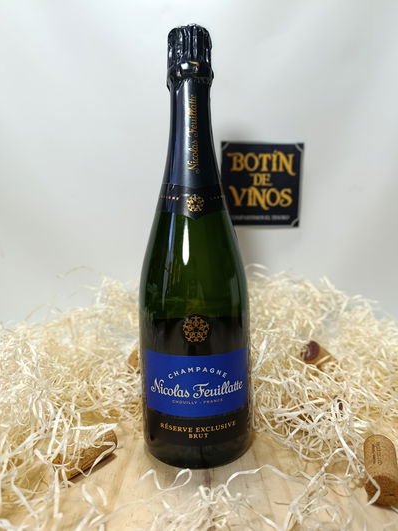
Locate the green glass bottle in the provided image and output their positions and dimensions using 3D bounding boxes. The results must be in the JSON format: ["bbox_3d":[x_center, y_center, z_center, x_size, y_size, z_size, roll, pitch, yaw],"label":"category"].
[{"bbox_3d":[-0.004,-0.021,0.281,0.087,0.325,0.087,-1,2,-2],"label":"green glass bottle"}]

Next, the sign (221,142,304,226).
[{"bbox_3d":[0.097,-0.124,0.550,0.126,0.131,0.006,-1,9,0],"label":"sign"}]

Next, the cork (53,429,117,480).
[{"bbox_3d":[-0.081,0.132,0.253,0.023,0.023,0.040,1,2,33],"label":"cork"}]

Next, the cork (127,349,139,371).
[{"bbox_3d":[-0.056,0.104,0.402,0.023,0.023,0.040,0,-6,30],"label":"cork"}]

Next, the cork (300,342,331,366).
[{"bbox_3d":[0.132,0.101,0.389,0.023,0.023,0.040,2,-27,49],"label":"cork"}]

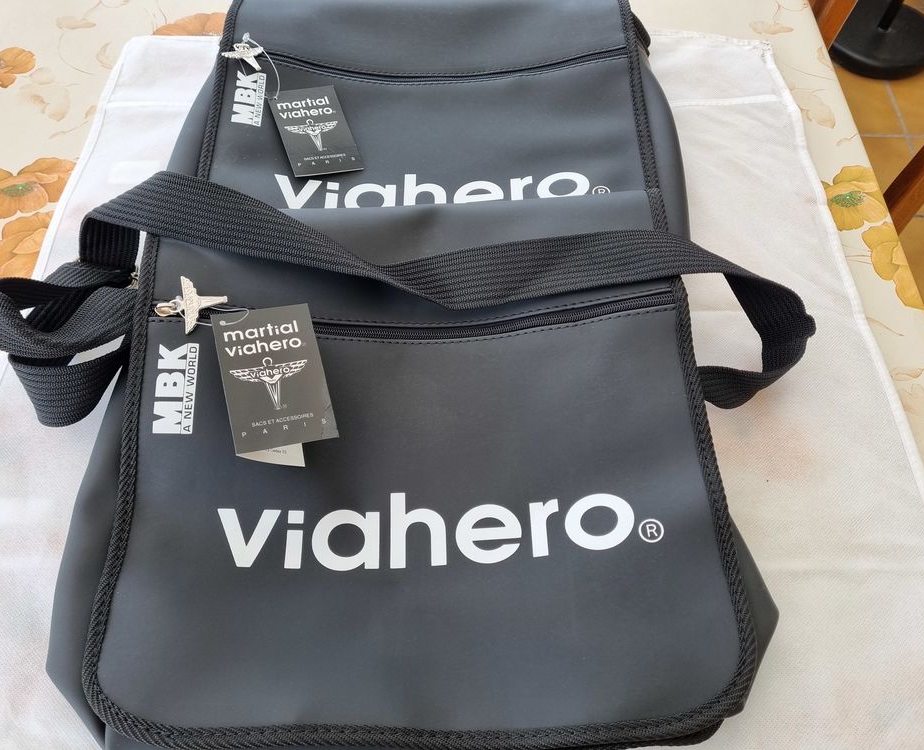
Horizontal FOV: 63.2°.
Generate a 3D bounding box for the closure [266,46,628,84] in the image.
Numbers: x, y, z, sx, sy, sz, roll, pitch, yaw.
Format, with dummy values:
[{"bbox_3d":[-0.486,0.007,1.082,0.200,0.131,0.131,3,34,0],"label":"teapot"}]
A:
[{"bbox_3d":[-0.015,-0.252,0.611,0.302,0.012,0.037,0,63,0],"label":"closure"}]

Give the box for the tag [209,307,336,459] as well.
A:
[{"bbox_3d":[-0.109,0.003,0.437,0.057,0.008,0.091,-10,67,-19],"label":"tag"}]

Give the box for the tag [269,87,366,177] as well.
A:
[{"bbox_3d":[-0.117,-0.195,0.600,0.057,0.004,0.088,-14,68,-18],"label":"tag"}]

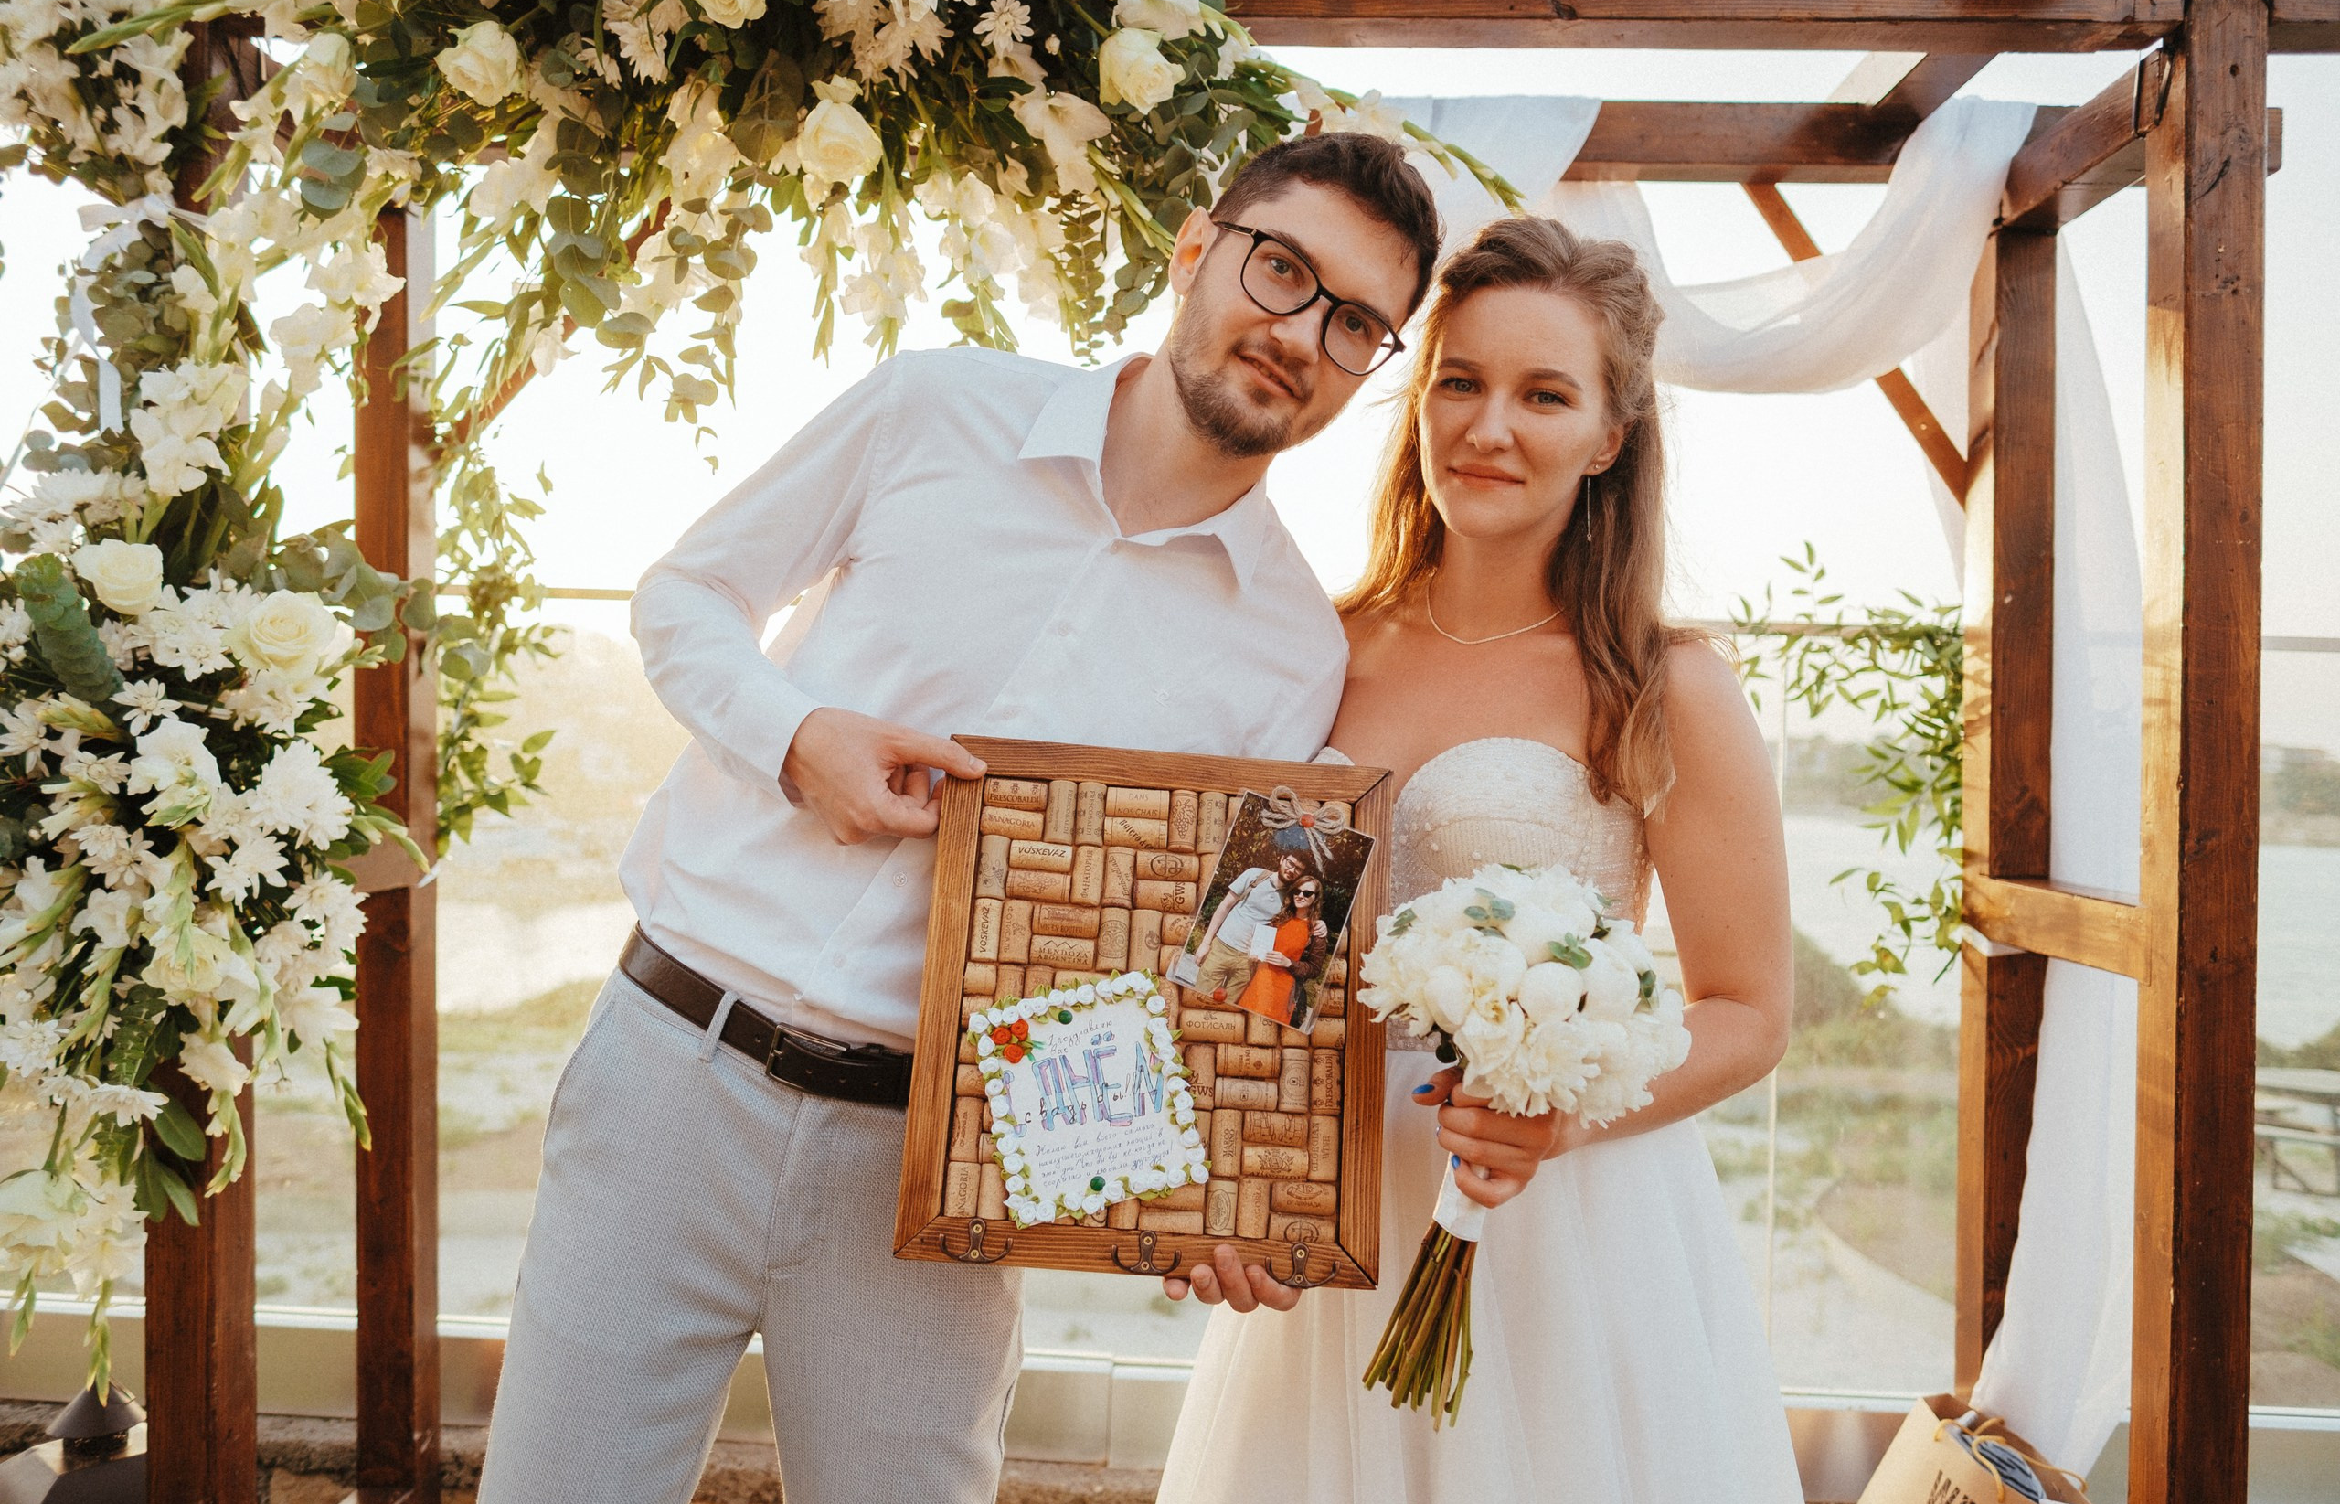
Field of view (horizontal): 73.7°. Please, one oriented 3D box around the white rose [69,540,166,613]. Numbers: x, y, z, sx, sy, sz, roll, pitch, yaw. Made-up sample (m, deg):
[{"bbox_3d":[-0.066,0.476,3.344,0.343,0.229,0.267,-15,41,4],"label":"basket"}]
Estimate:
[{"bbox_3d":[-0.985,-0.163,1.460,0.087,0.067,0.075,0,-14,-24],"label":"white rose"}]

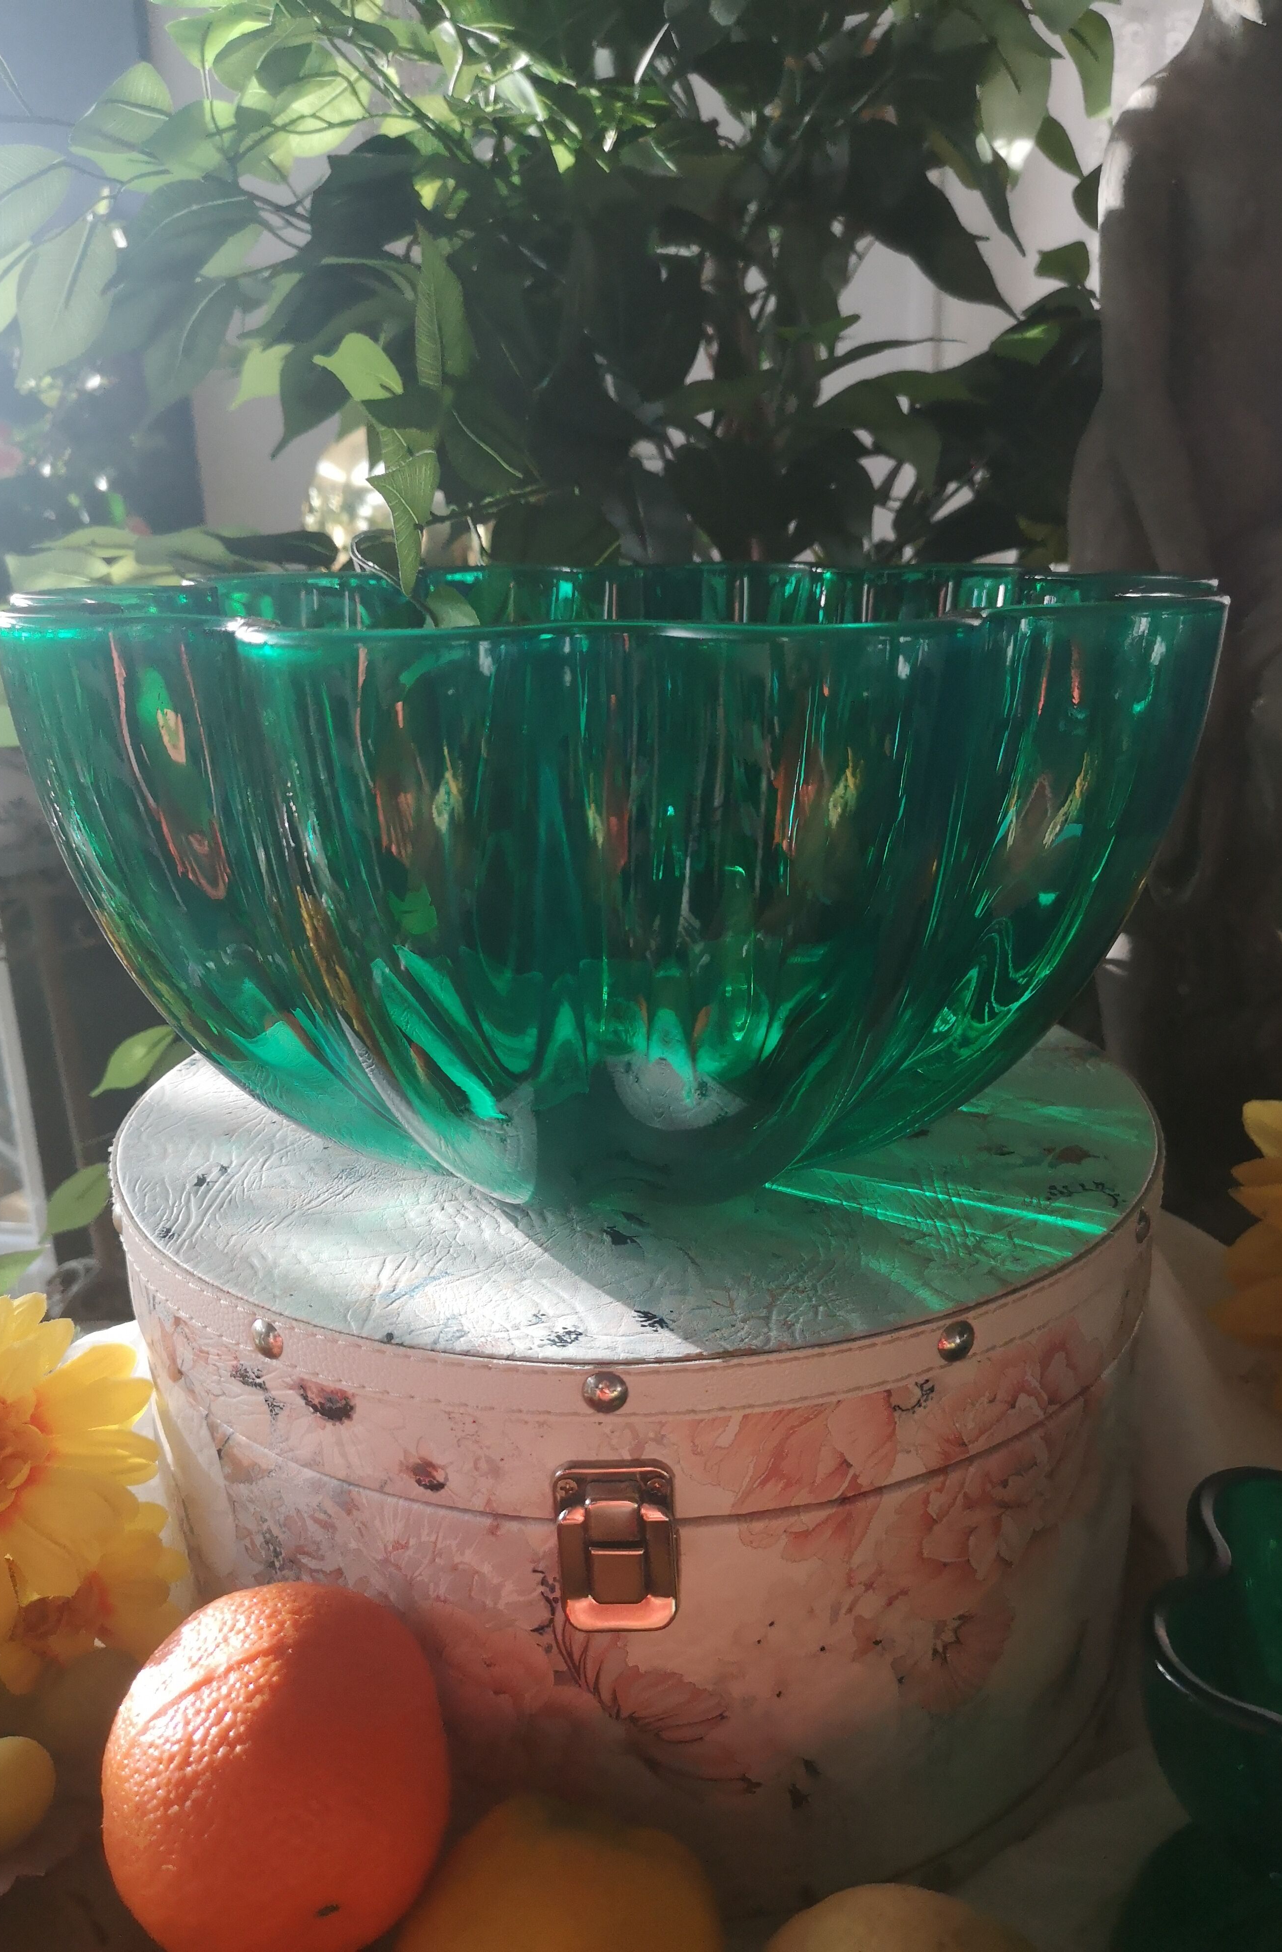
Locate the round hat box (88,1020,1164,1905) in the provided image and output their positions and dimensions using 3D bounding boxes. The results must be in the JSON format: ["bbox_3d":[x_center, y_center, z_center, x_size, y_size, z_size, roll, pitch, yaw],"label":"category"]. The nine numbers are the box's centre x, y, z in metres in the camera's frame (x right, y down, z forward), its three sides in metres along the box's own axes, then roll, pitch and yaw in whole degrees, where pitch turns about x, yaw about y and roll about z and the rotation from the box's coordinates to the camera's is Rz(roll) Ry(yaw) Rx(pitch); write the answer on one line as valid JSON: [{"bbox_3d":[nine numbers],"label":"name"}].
[{"bbox_3d":[0.000,0.106,0.478,0.302,0.152,0.303,-1,18,2],"label":"round hat box"}]

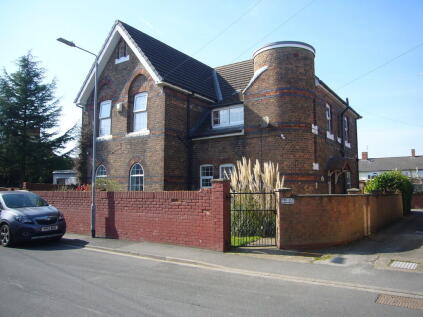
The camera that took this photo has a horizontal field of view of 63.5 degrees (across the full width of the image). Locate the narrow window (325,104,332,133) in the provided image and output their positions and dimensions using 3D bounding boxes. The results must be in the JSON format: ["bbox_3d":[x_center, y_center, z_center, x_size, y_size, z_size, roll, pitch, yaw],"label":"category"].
[{"bbox_3d":[5.327,-1.811,15.469,0.150,1.260,0.950,-4,-6,34],"label":"narrow window"}]

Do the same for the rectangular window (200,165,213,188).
[{"bbox_3d":[-0.183,0.764,14.624,0.706,0.991,0.120,-4,-6,34],"label":"rectangular window"}]

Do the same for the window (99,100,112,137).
[{"bbox_3d":[-5.046,-1.900,16.322,0.953,1.723,0.150,-4,-6,34],"label":"window"}]

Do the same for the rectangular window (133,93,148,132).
[{"bbox_3d":[-3.108,-2.033,15.087,0.907,1.750,0.150,-4,-6,34],"label":"rectangular window"}]

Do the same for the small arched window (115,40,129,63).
[{"bbox_3d":[-4.104,-4.909,15.694,0.850,1.100,0.200,-4,-6,34],"label":"small arched window"}]

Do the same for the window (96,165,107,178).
[{"bbox_3d":[-5.096,1.027,15.909,0.800,1.370,0.140,-4,-6,34],"label":"window"}]

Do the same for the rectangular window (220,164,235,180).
[{"bbox_3d":[0.661,0.734,14.057,0.729,0.993,0.120,-4,-6,34],"label":"rectangular window"}]

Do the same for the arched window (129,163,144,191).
[{"bbox_3d":[-3.157,0.890,14.614,0.810,1.373,0.140,-4,-6,34],"label":"arched window"}]

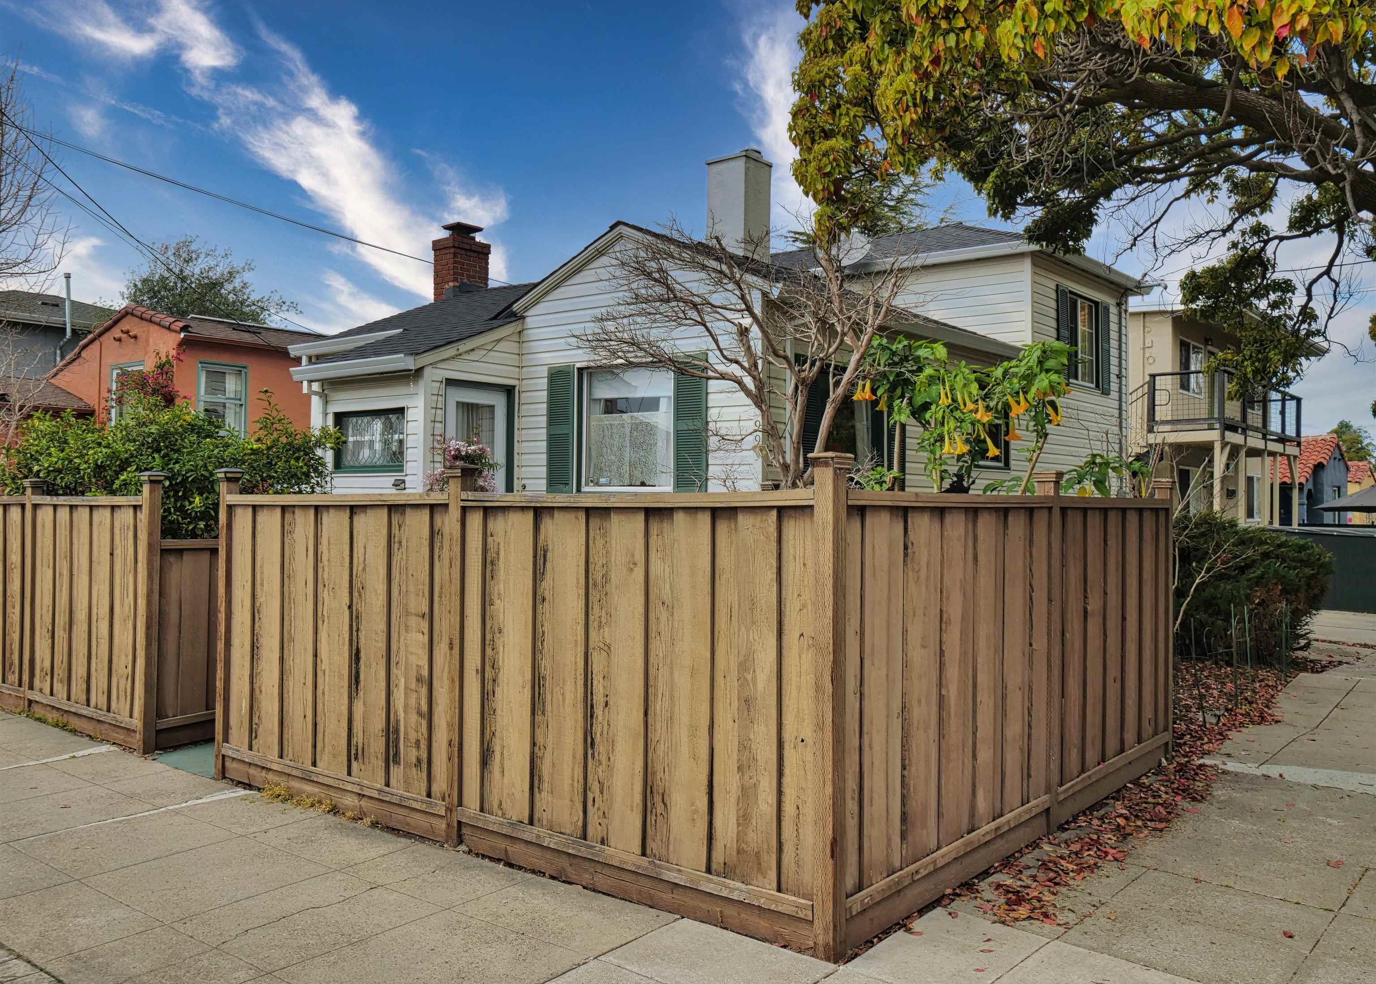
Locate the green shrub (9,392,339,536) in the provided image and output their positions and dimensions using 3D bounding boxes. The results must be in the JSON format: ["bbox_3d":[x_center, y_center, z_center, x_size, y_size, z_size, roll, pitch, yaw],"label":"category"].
[{"bbox_3d":[-4.451,0.435,9.763,2.900,2.600,1.800,0,-1,40],"label":"green shrub"}]

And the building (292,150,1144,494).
[{"bbox_3d":[0.694,-1.347,15.719,7.952,6.274,11.872,0,-1,40],"label":"building"}]

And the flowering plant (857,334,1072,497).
[{"bbox_3d":[1.839,0.346,7.395,1.200,2.670,1.200,0,-1,40],"label":"flowering plant"}]

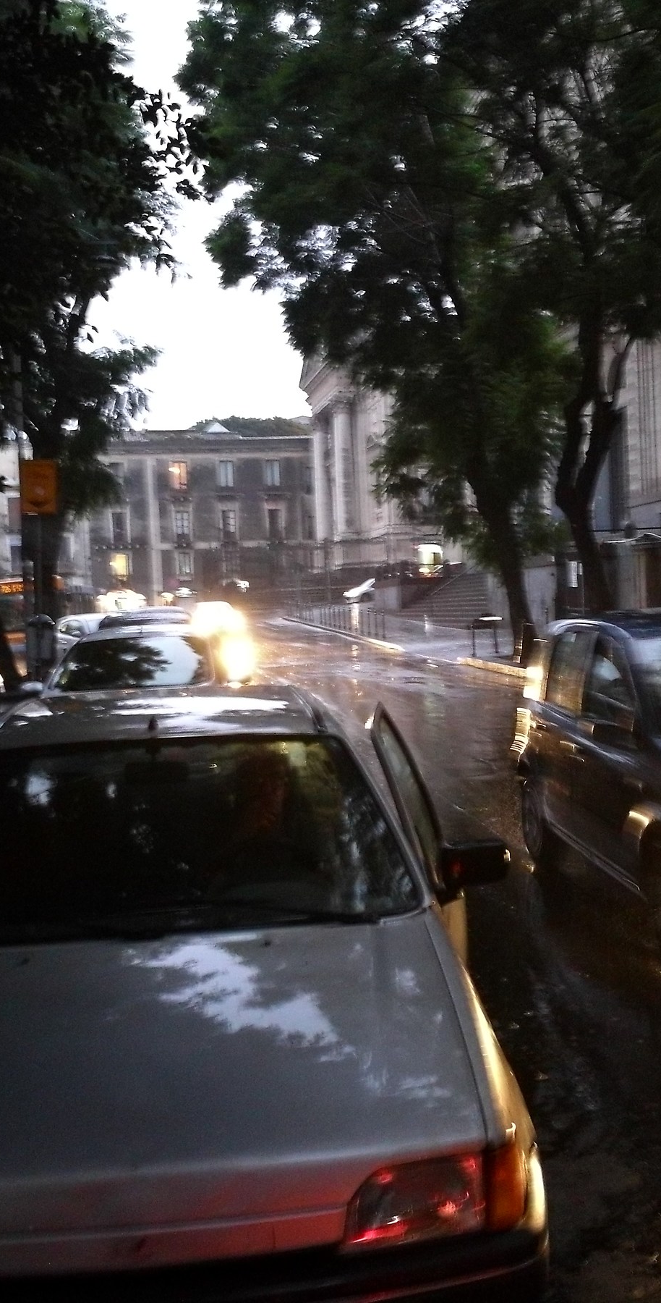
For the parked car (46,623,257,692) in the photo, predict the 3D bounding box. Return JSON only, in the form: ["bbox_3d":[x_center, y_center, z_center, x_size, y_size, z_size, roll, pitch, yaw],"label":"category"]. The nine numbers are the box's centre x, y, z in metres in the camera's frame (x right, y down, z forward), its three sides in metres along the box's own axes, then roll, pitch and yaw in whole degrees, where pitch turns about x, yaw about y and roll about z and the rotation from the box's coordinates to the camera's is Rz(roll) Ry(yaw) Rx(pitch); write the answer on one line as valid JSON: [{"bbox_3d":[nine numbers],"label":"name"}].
[{"bbox_3d":[-1.790,0.496,12.267,1.700,1.450,4.000,-2,3,-7],"label":"parked car"}]

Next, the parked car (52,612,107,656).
[{"bbox_3d":[-4.120,-0.002,24.467,1.680,1.460,3.900,-3,3,-28],"label":"parked car"}]

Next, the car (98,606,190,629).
[{"bbox_3d":[-2.571,0.195,18.766,1.720,1.500,4.100,-2,3,-7],"label":"car"}]

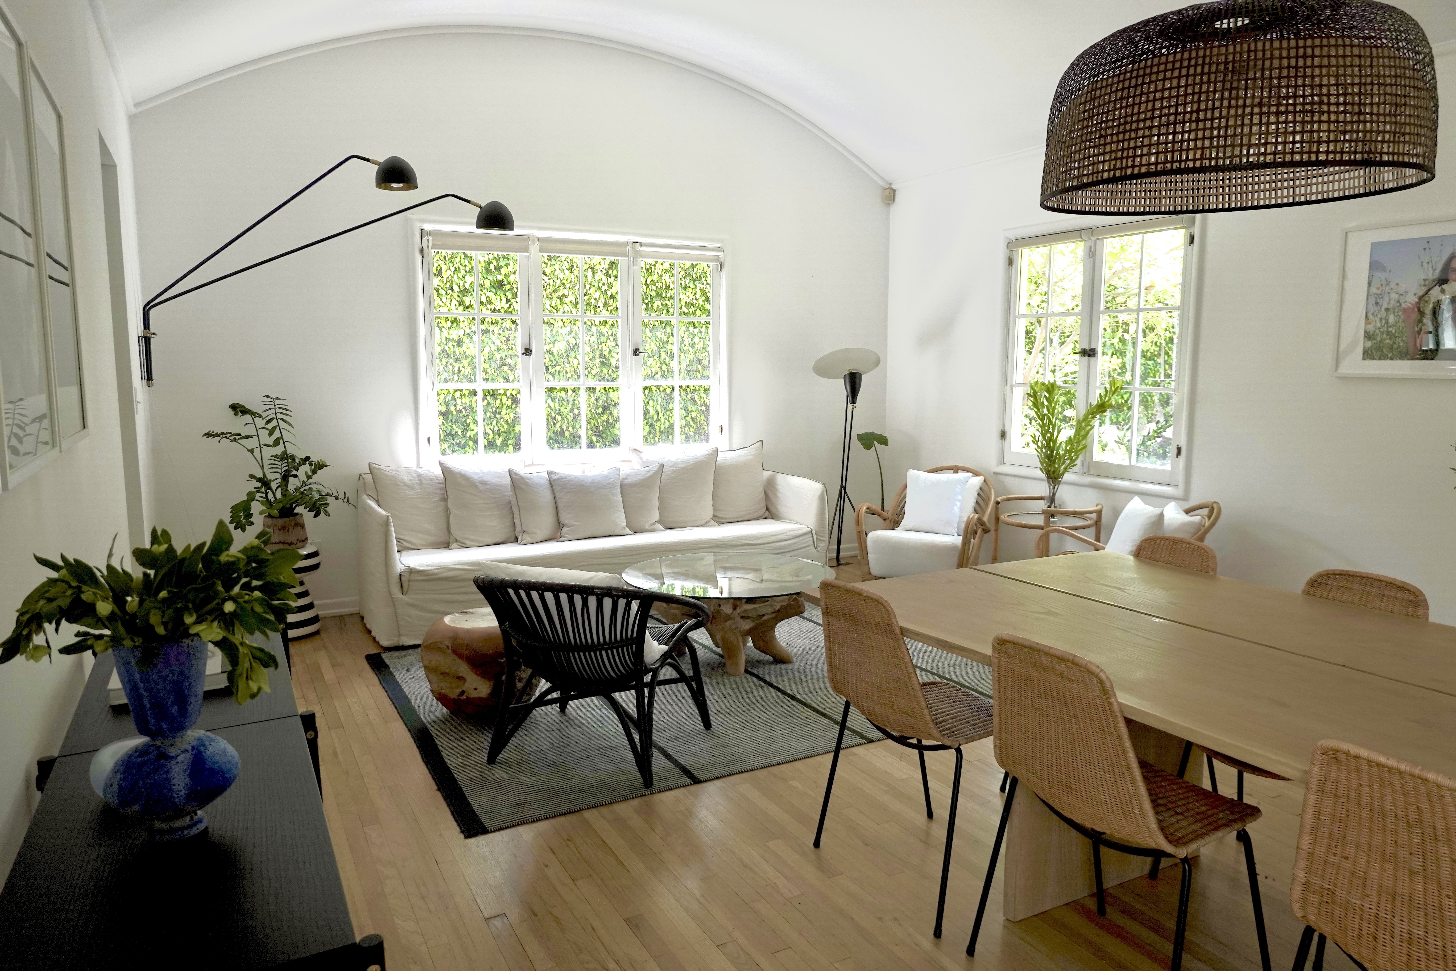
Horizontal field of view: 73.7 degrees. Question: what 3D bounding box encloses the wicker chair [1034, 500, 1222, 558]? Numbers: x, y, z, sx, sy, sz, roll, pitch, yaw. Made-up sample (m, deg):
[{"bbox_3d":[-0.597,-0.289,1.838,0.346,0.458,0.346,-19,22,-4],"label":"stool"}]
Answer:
[{"bbox_3d":[1.927,0.465,4.726,0.696,0.768,0.754,1,7,8],"label":"wicker chair"}]

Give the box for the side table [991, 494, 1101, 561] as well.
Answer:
[{"bbox_3d":[1.732,0.401,5.284,0.530,0.620,0.530,-4,8,-28],"label":"side table"}]

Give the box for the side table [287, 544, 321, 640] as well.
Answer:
[{"bbox_3d":[-2.393,0.579,5.212,0.384,0.435,0.384,-4,8,-27],"label":"side table"}]

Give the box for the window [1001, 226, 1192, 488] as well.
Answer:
[{"bbox_3d":[2.005,-0.724,5.373,0.090,1.330,1.250,-4,8,-28],"label":"window"}]

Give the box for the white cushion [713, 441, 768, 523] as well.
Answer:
[{"bbox_3d":[0.020,-0.021,6.002,0.520,0.500,0.180,-4,-6,-28],"label":"white cushion"}]

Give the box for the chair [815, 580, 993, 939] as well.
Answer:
[{"bbox_3d":[0.554,0.691,2.726,0.522,0.834,0.551,-4,8,-27],"label":"chair"}]

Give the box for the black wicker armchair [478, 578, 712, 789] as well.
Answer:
[{"bbox_3d":[-0.479,0.641,3.637,0.812,0.705,0.681,3,8,21],"label":"black wicker armchair"}]

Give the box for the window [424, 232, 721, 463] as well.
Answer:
[{"bbox_3d":[-0.868,-0.785,5.853,1.860,1.330,0.090,-4,8,-28],"label":"window"}]

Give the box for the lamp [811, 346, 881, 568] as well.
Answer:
[{"bbox_3d":[0.824,-0.184,6.573,0.470,1.460,0.430,0,7,0],"label":"lamp"}]

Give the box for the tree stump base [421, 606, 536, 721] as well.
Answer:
[{"bbox_3d":[-1.055,0.746,4.138,0.510,0.371,0.510,-2,8,-16],"label":"tree stump base"}]

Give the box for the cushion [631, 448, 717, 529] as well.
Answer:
[{"bbox_3d":[-0.304,0.026,5.744,0.540,0.500,0.180,-4,-6,-28],"label":"cushion"}]

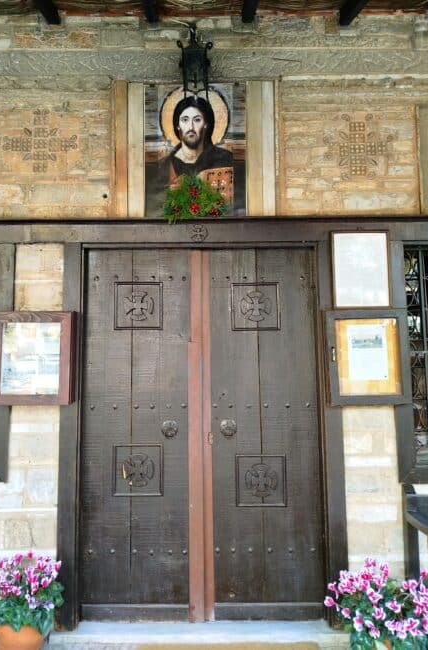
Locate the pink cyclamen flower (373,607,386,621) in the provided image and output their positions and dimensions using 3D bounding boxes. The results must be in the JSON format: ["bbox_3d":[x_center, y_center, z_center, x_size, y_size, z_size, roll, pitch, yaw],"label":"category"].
[{"bbox_3d":[0.697,1.216,1.892,0.059,0.052,0.055,-1,-5,0],"label":"pink cyclamen flower"}]

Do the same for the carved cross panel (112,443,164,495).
[{"bbox_3d":[-0.413,0.795,2.455,0.280,0.277,0.040,-1,-5,0],"label":"carved cross panel"}]

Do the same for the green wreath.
[{"bbox_3d":[-0.101,-0.703,2.487,0.362,0.291,0.140,-1,-5,0],"label":"green wreath"}]

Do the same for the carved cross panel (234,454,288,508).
[{"bbox_3d":[0.261,0.851,2.451,0.279,0.281,0.040,-1,-5,0],"label":"carved cross panel"}]

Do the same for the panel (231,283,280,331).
[{"bbox_3d":[0.240,-0.101,2.541,0.276,0.275,0.040,-1,-5,0],"label":"panel"}]

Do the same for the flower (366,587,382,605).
[{"bbox_3d":[0.686,1.161,1.917,0.066,0.075,0.055,-1,-5,0],"label":"flower"}]

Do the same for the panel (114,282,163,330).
[{"bbox_3d":[-0.425,-0.105,2.541,0.275,0.274,0.040,-1,-5,0],"label":"panel"}]

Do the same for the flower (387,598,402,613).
[{"bbox_3d":[0.766,1.197,1.914,0.068,0.060,0.055,-1,-5,0],"label":"flower"}]

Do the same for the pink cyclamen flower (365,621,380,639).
[{"bbox_3d":[0.660,1.264,1.865,0.062,0.072,0.050,-1,-5,0],"label":"pink cyclamen flower"}]

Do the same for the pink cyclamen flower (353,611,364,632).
[{"bbox_3d":[0.607,1.241,1.885,0.044,0.091,0.045,-1,-5,0],"label":"pink cyclamen flower"}]

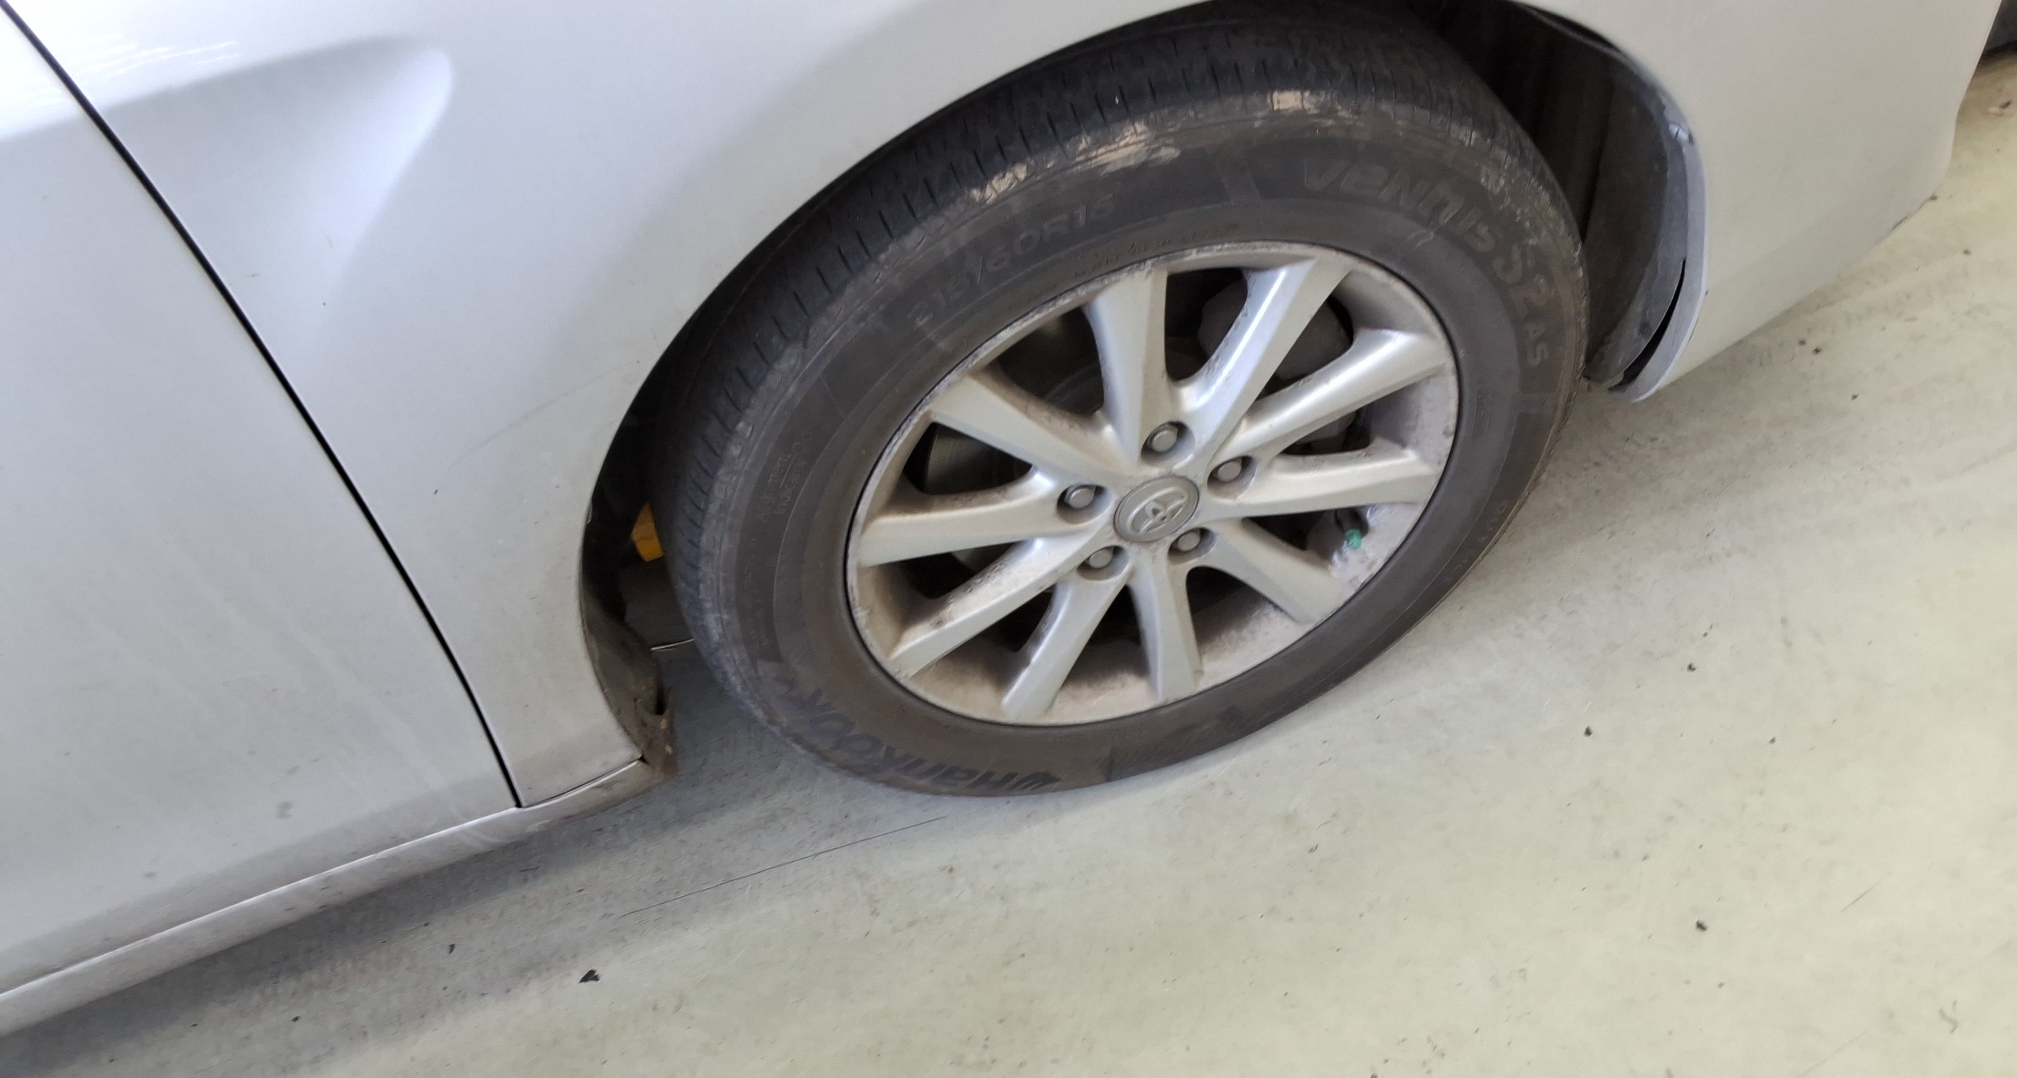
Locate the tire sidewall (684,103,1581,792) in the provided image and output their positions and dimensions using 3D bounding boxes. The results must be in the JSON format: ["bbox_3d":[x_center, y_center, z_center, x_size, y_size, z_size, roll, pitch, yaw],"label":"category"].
[{"bbox_3d":[0.098,-0.031,1.121,0.650,0.645,0.070,-20,49,-4],"label":"tire sidewall"}]

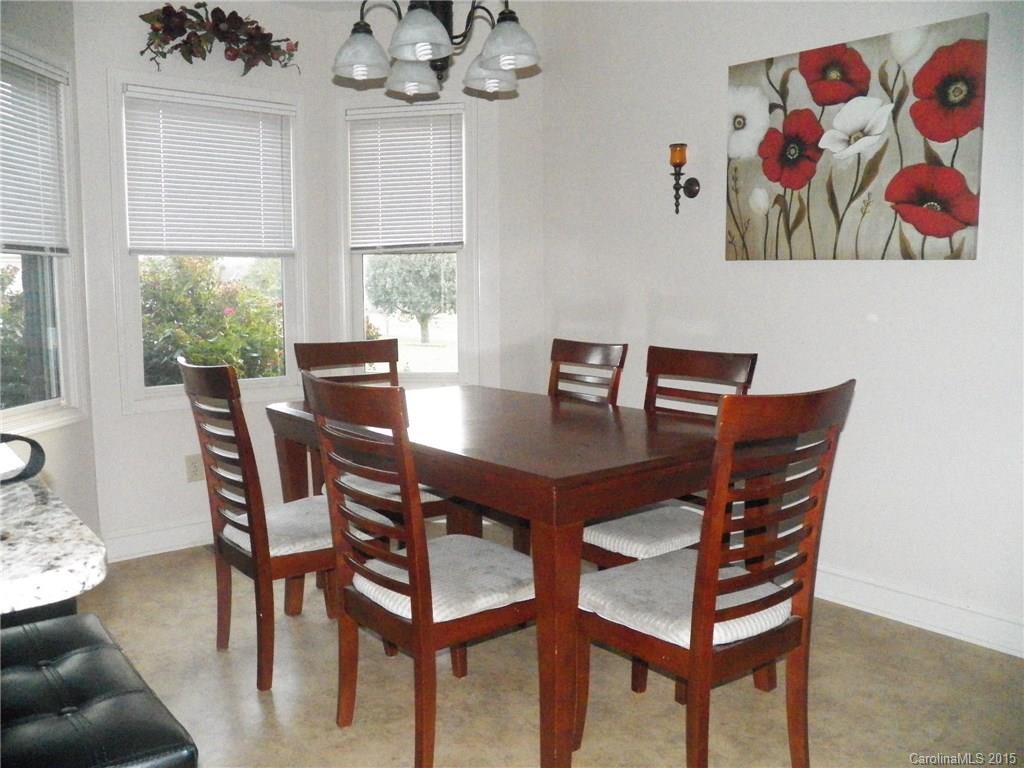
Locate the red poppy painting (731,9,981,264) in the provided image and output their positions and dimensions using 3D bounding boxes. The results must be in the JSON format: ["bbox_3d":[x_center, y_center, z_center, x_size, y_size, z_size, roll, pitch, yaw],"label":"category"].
[{"bbox_3d":[1.167,-0.812,2.938,0.035,0.748,0.925,-6,9,-41],"label":"red poppy painting"}]

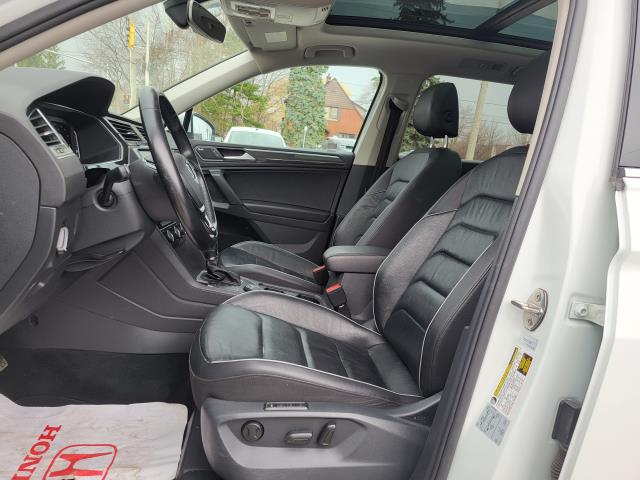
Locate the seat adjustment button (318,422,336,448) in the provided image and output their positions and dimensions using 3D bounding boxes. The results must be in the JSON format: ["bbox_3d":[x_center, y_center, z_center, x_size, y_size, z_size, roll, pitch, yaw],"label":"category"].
[{"bbox_3d":[0.016,0.405,1.001,0.032,0.050,0.027,20,9,-11],"label":"seat adjustment button"}]

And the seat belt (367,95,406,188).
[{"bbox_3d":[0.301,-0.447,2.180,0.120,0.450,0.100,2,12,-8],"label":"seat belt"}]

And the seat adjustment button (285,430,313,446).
[{"bbox_3d":[-0.044,0.411,0.995,0.057,0.027,0.027,2,12,-8],"label":"seat adjustment button"}]

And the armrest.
[{"bbox_3d":[0.169,0.063,1.626,0.310,0.066,0.150,2,12,-8],"label":"armrest"}]

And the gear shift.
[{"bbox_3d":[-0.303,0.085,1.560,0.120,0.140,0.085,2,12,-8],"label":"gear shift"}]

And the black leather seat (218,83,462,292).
[{"bbox_3d":[0.085,-0.190,1.941,1.000,0.950,0.540,2,12,-8],"label":"black leather seat"}]

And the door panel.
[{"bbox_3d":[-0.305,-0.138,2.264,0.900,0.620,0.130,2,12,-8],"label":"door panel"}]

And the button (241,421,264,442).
[{"bbox_3d":[-0.138,0.392,0.984,0.045,0.045,0.020,2,12,-8],"label":"button"}]

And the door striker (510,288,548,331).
[{"bbox_3d":[0.378,0.125,0.866,0.050,0.078,0.040,12,11,-25],"label":"door striker"}]

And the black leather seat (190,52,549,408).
[{"bbox_3d":[0.178,-0.040,1.222,1.000,0.930,0.540,2,12,-8],"label":"black leather seat"}]

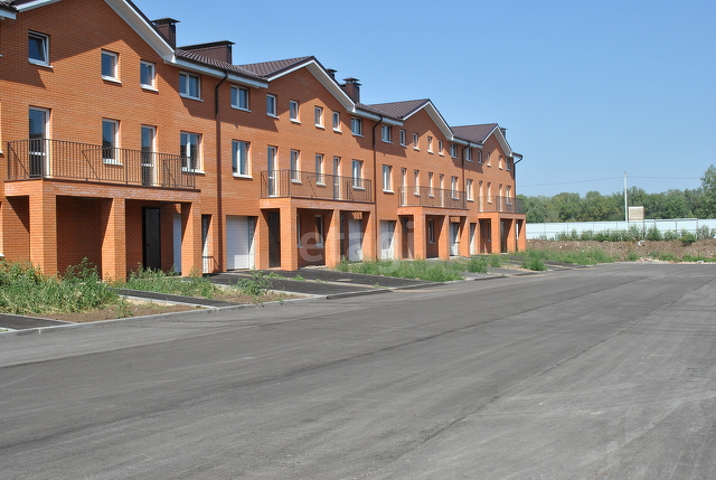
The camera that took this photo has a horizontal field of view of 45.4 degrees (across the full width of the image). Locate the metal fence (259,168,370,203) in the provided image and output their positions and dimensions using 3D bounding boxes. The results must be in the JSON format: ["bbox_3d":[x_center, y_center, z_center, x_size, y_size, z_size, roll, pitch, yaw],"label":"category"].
[{"bbox_3d":[-1.663,-2.347,39.304,1.360,1.130,7.820,-1,0,27],"label":"metal fence"}]

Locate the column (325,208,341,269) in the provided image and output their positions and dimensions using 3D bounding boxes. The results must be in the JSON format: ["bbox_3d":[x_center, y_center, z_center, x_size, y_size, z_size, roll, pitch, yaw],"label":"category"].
[{"bbox_3d":[-1.147,-0.043,39.812,0.520,2.650,0.520,-1,0,27],"label":"column"}]

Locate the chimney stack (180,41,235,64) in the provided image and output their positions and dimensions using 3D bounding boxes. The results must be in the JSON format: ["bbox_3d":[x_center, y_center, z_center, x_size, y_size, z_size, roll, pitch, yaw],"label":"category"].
[{"bbox_3d":[-7.707,-9.149,43.061,3.320,1.172,0.690,-1,0,27],"label":"chimney stack"}]

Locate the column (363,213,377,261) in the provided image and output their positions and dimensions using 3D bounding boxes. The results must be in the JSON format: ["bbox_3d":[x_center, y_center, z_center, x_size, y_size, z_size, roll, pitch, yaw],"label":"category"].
[{"bbox_3d":[0.598,-0.068,43.296,0.520,2.650,0.520,-1,0,27],"label":"column"}]

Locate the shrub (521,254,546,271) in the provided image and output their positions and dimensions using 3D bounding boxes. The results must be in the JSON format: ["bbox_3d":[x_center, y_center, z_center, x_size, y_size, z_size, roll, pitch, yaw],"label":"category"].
[{"bbox_3d":[9.307,1.190,45.300,1.100,0.850,1.250,-1,0,28],"label":"shrub"}]

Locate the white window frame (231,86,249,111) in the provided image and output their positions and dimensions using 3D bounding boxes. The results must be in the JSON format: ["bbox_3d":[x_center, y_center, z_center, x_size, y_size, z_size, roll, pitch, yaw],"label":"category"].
[{"bbox_3d":[-5.000,-5.999,36.223,0.120,0.950,1.330,-1,0,28],"label":"white window frame"}]

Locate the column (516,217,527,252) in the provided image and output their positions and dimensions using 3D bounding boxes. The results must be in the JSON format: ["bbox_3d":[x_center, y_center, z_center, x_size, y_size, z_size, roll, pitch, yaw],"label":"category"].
[{"bbox_3d":[12.763,-0.288,67.002,0.520,2.600,0.500,-1,0,28],"label":"column"}]

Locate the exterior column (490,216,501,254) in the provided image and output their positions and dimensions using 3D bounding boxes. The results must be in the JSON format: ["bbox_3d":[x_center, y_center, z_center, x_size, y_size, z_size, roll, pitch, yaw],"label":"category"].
[{"bbox_3d":[9.893,-0.261,61.507,0.520,2.650,0.500,-1,0,28],"label":"exterior column"}]

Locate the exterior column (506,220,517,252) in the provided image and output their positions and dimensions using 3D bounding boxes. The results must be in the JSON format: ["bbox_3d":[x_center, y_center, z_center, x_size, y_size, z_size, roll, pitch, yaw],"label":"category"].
[{"bbox_3d":[11.475,-0.213,63.740,0.510,2.563,0.510,-1,0,27],"label":"exterior column"}]

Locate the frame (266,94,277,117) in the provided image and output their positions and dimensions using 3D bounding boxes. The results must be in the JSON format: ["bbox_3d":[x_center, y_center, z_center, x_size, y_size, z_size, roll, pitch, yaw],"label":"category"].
[{"bbox_3d":[-3.866,-5.990,38.395,0.120,0.930,0.870,-1,0,28],"label":"frame"}]

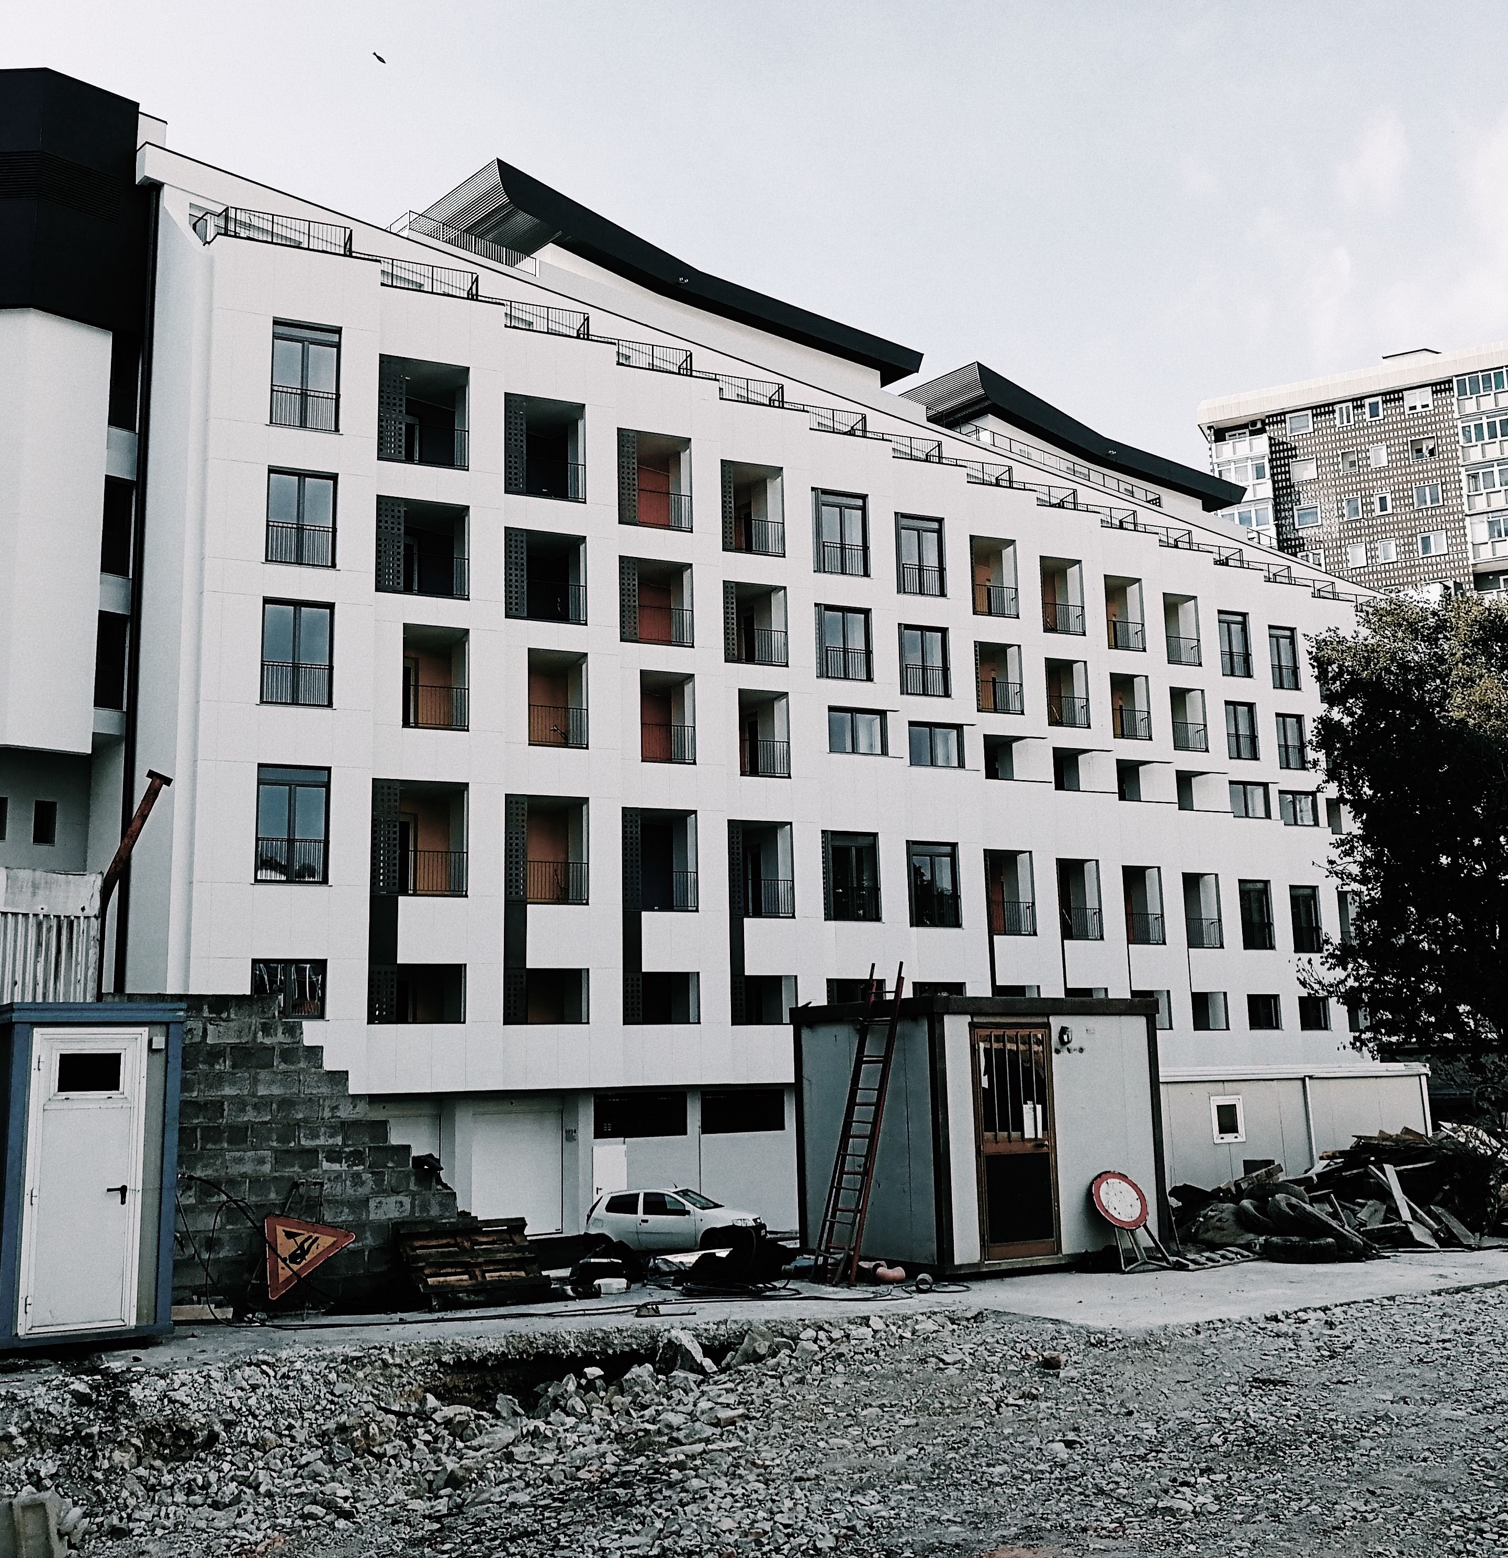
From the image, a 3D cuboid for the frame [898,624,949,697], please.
[{"bbox_3d":[5.019,-3.454,47.842,1.683,2.135,0.180,3,-12,-22],"label":"frame"}]

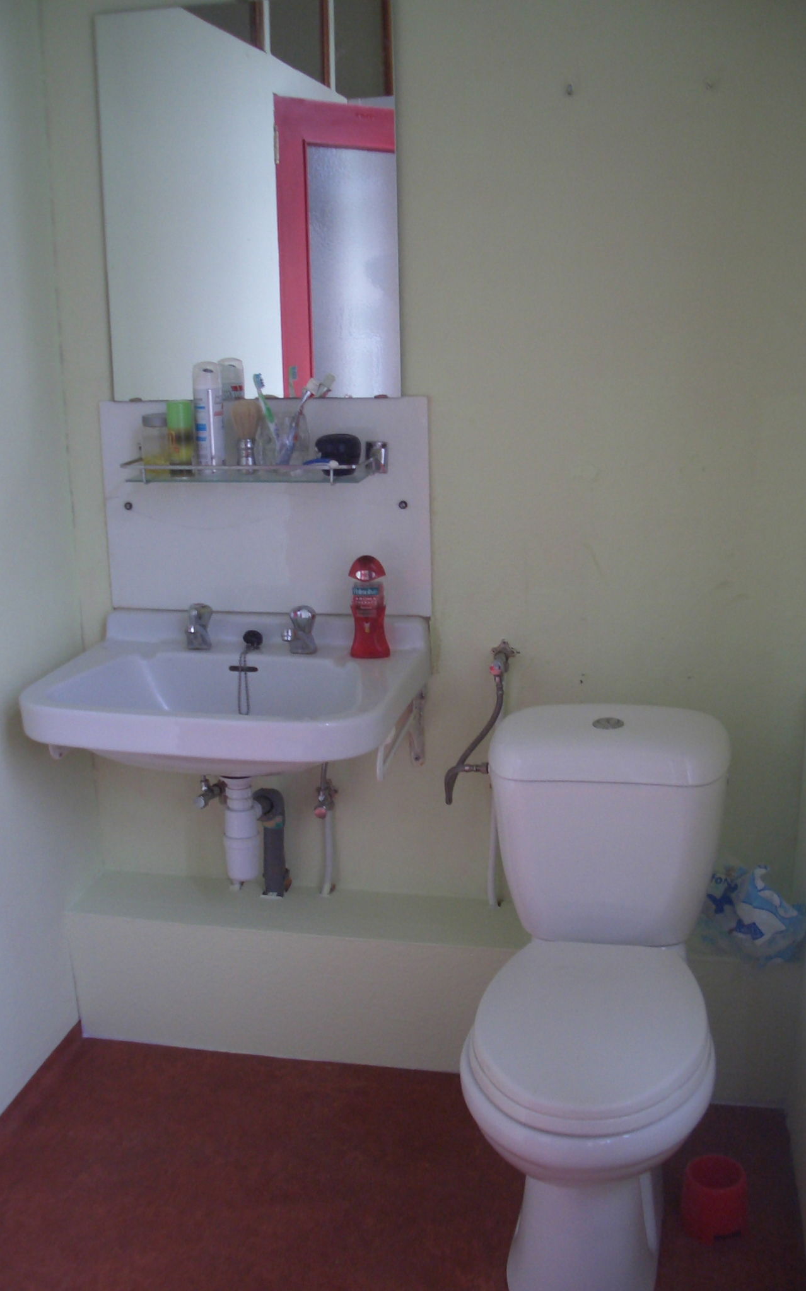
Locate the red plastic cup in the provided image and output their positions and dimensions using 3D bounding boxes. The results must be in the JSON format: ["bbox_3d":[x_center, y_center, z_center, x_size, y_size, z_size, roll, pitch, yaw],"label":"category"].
[{"bbox_3d":[0.496,0.873,2.073,0.105,0.083,0.105,2,13,11],"label":"red plastic cup"}]

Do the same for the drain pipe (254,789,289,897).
[{"bbox_3d":[-0.273,0.402,2.652,0.072,0.228,0.095,2,13,11],"label":"drain pipe"}]

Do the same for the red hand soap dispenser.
[{"bbox_3d":[-0.065,-0.072,2.455,0.079,0.195,0.050,2,13,11],"label":"red hand soap dispenser"}]

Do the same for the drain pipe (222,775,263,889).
[{"bbox_3d":[-0.307,0.347,2.500,0.076,0.217,0.085,2,13,11],"label":"drain pipe"}]

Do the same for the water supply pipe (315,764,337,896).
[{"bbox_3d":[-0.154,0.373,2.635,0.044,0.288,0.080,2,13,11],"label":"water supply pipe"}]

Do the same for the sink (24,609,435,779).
[{"bbox_3d":[-0.301,0.117,2.390,0.655,0.260,0.500,2,13,11],"label":"sink"}]

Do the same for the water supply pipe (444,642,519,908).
[{"bbox_3d":[0.144,0.295,2.410,0.098,0.532,0.370,2,13,11],"label":"water supply pipe"}]

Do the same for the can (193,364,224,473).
[{"bbox_3d":[-0.364,-0.427,2.449,0.053,0.202,0.053,-1,13,0],"label":"can"}]

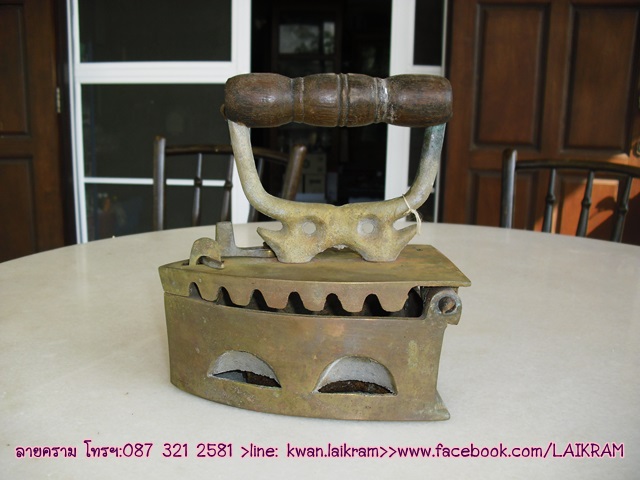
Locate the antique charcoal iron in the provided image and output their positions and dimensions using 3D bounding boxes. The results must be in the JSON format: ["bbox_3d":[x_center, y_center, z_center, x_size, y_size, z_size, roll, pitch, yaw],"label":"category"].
[{"bbox_3d":[-0.010,-0.004,0.440,0.193,0.206,0.118,-1,10,-2],"label":"antique charcoal iron"}]

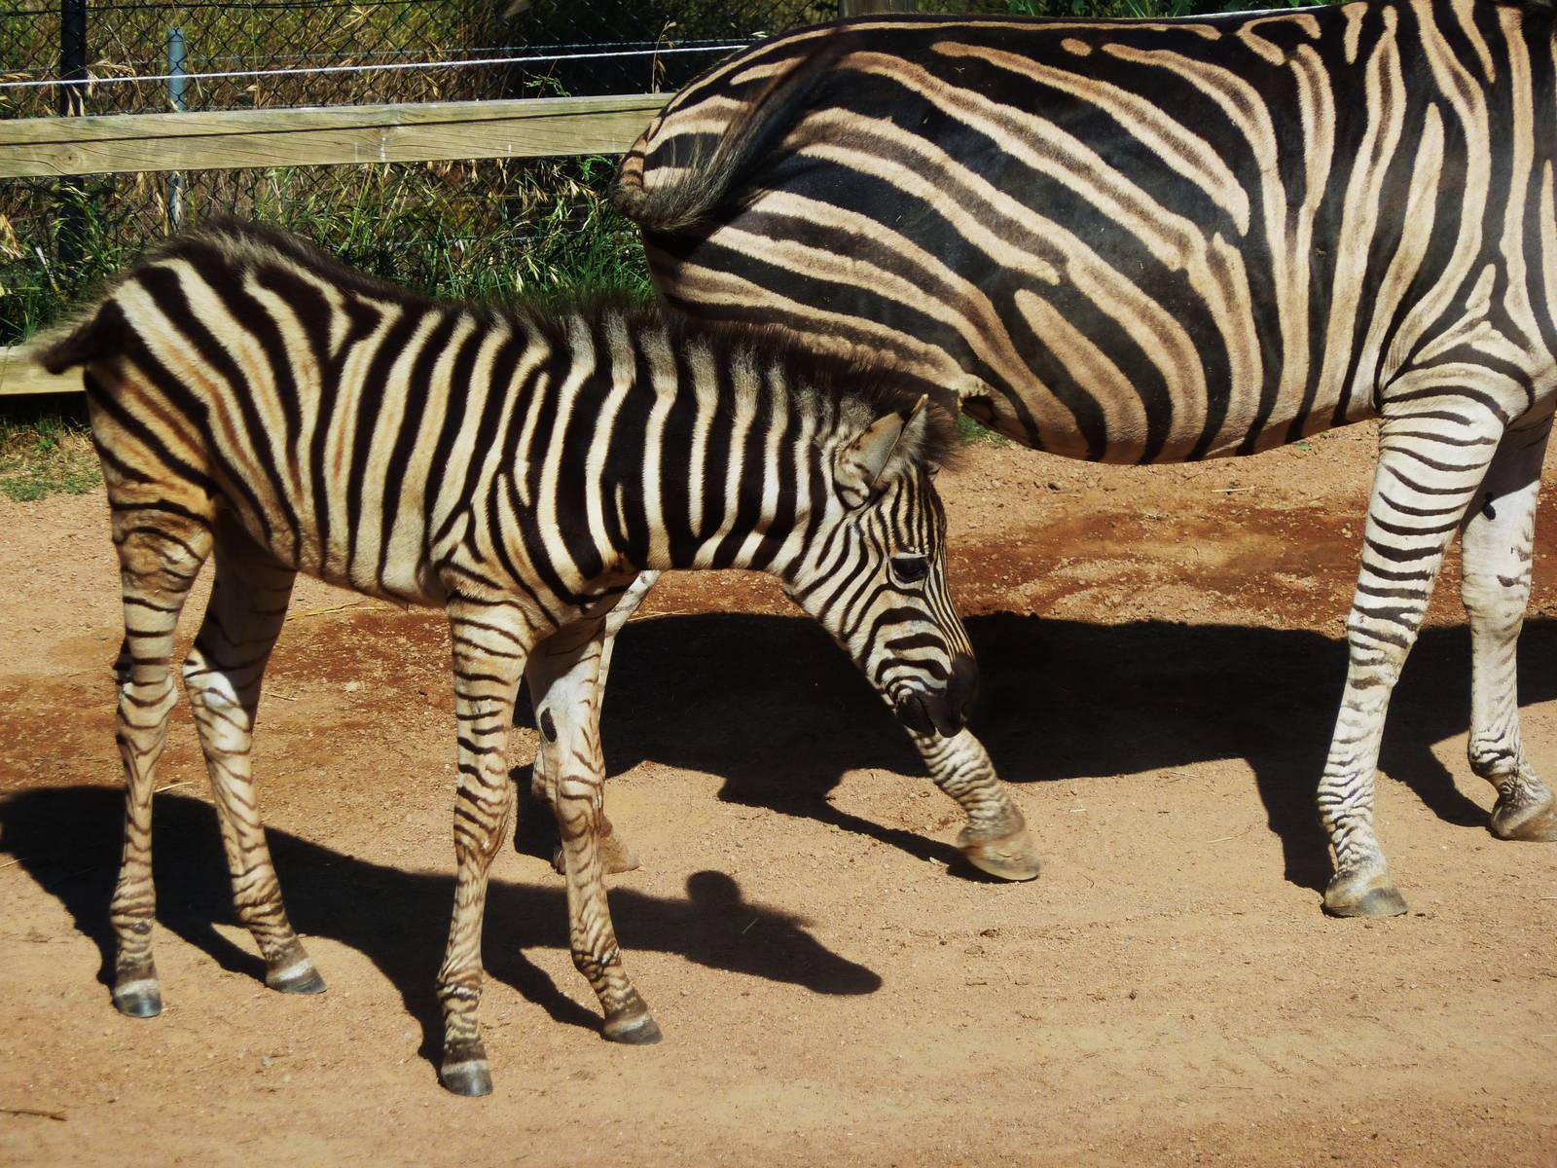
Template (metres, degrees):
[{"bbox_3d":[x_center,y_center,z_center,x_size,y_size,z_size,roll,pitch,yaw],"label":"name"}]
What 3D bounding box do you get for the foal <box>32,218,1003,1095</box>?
[{"bbox_3d":[-0.354,0.086,13.823,1.204,0.971,0.320,8,18,25],"label":"foal"}]

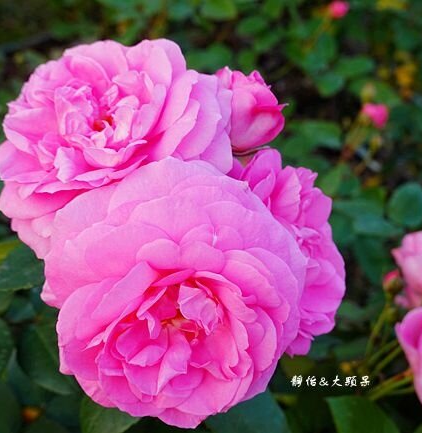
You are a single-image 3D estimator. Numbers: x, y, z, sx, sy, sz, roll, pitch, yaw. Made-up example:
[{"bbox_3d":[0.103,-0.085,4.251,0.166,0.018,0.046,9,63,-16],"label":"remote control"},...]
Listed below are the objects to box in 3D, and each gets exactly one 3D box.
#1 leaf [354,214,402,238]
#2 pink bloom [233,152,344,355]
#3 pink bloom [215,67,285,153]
[{"bbox_3d":[0.127,0.008,0.580,0.040,0.011,0.030,-3,31,-5],"label":"leaf"},{"bbox_3d":[0.032,0.016,0.350,0.085,0.094,0.060,-4,7,-37],"label":"pink bloom"},{"bbox_3d":[0.018,-0.050,0.355,0.036,0.042,0.036,5,21,-5],"label":"pink bloom"}]

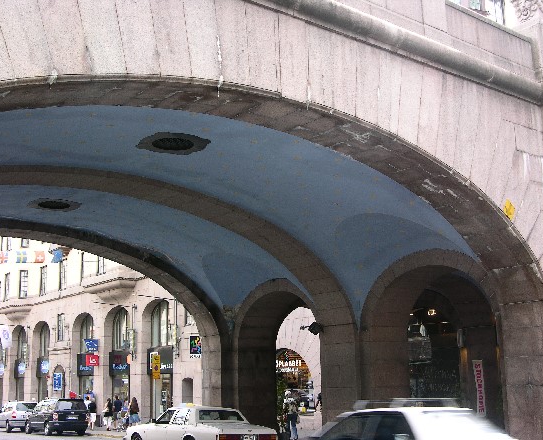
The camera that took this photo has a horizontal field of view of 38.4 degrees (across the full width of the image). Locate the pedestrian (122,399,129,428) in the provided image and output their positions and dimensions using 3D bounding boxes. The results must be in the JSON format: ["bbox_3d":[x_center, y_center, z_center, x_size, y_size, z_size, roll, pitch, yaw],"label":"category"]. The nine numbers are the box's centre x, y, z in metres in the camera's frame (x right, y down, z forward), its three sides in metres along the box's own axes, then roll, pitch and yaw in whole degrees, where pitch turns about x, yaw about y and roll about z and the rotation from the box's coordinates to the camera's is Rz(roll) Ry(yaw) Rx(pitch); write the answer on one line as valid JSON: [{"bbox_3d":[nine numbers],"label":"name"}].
[{"bbox_3d":[-7.741,10.282,41.340,0.460,1.600,0.360,8,-15,-39],"label":"pedestrian"}]

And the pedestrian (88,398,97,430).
[{"bbox_3d":[-9.544,10.395,41.631,0.500,1.690,0.380,7,-14,-34],"label":"pedestrian"}]

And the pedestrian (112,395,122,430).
[{"bbox_3d":[-8.166,10.193,41.221,0.520,1.790,0.380,6,-14,-32],"label":"pedestrian"}]

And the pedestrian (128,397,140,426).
[{"bbox_3d":[-7.104,10.063,40.432,0.500,1.680,0.380,6,-14,-31],"label":"pedestrian"}]

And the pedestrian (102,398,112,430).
[{"bbox_3d":[-8.620,10.243,41.034,0.500,1.660,0.400,8,-15,-37],"label":"pedestrian"}]

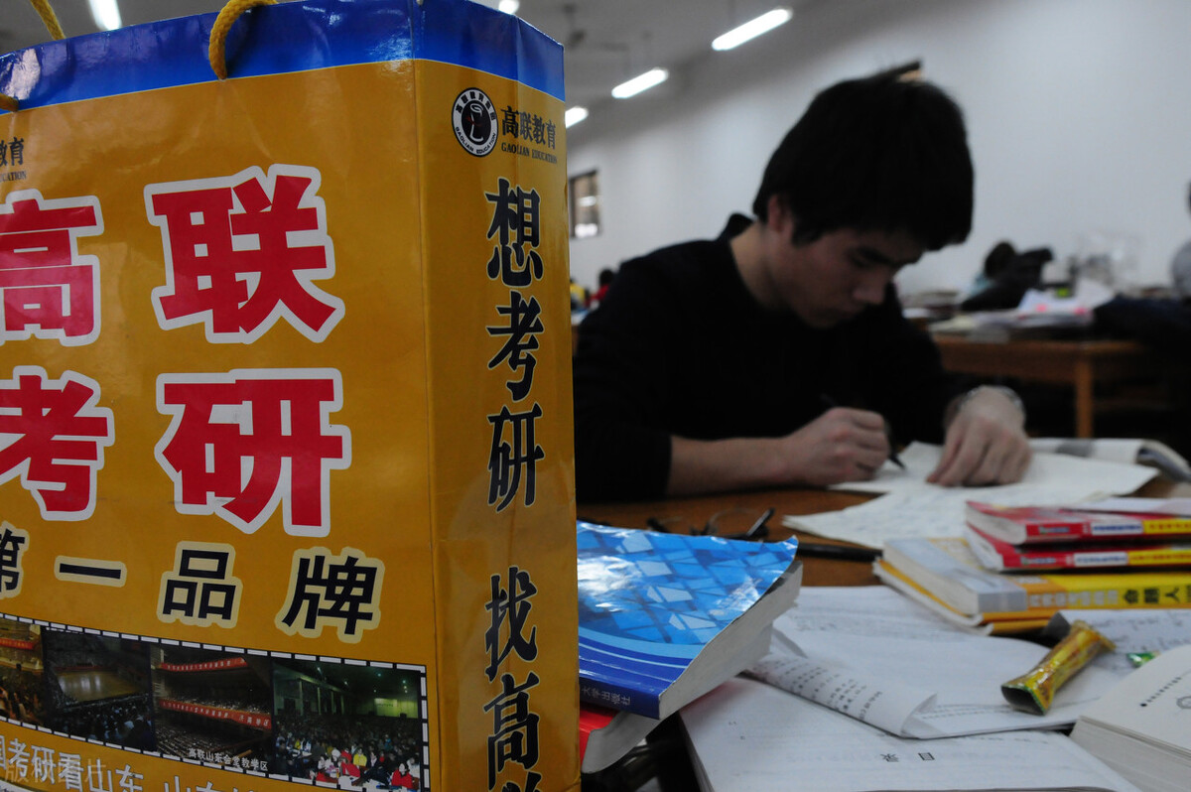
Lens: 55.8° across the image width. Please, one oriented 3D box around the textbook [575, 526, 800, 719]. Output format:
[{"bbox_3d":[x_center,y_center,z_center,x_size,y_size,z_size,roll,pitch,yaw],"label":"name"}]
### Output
[{"bbox_3d":[-0.016,0.127,0.696,0.238,0.022,0.170,2,20,36],"label":"textbook"}]

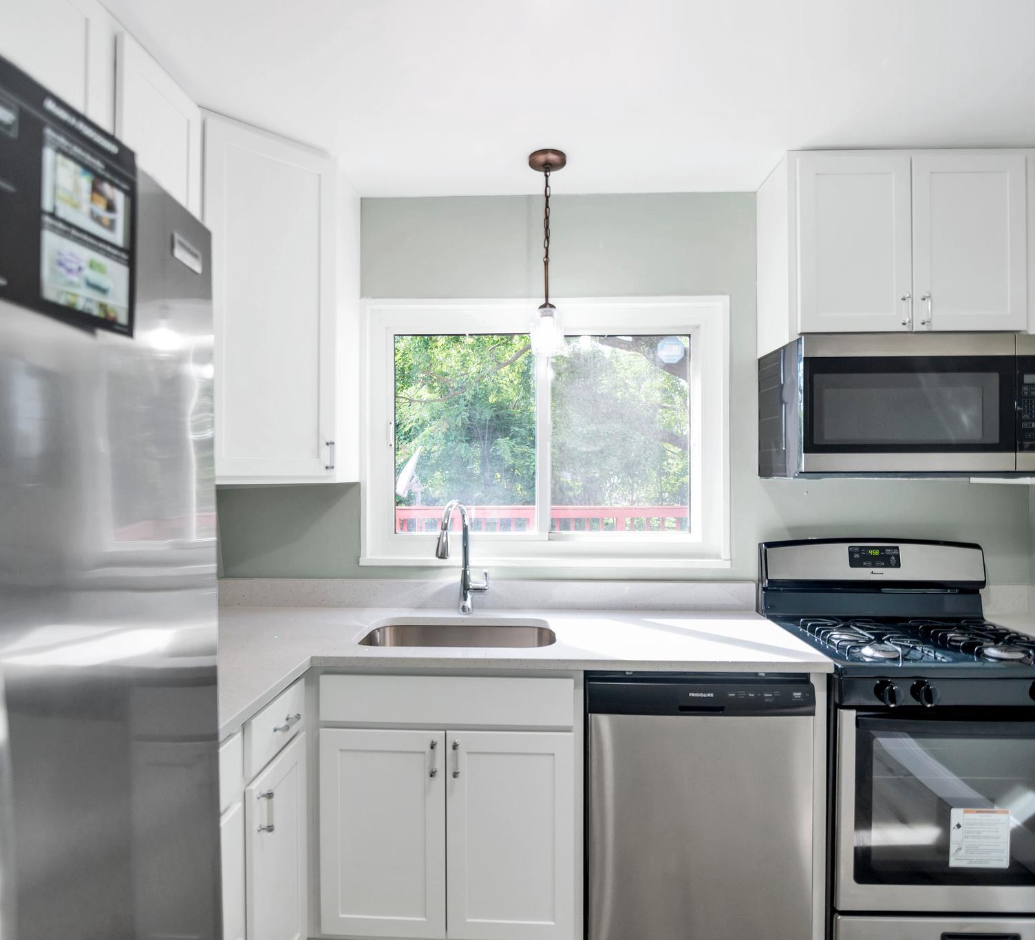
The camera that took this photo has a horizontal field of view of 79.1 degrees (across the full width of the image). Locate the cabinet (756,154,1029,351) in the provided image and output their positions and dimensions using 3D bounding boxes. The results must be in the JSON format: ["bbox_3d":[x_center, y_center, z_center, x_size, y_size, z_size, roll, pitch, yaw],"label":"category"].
[{"bbox_3d":[1.258,-0.718,2.144,0.765,0.615,0.314,0,0,2],"label":"cabinet"}]

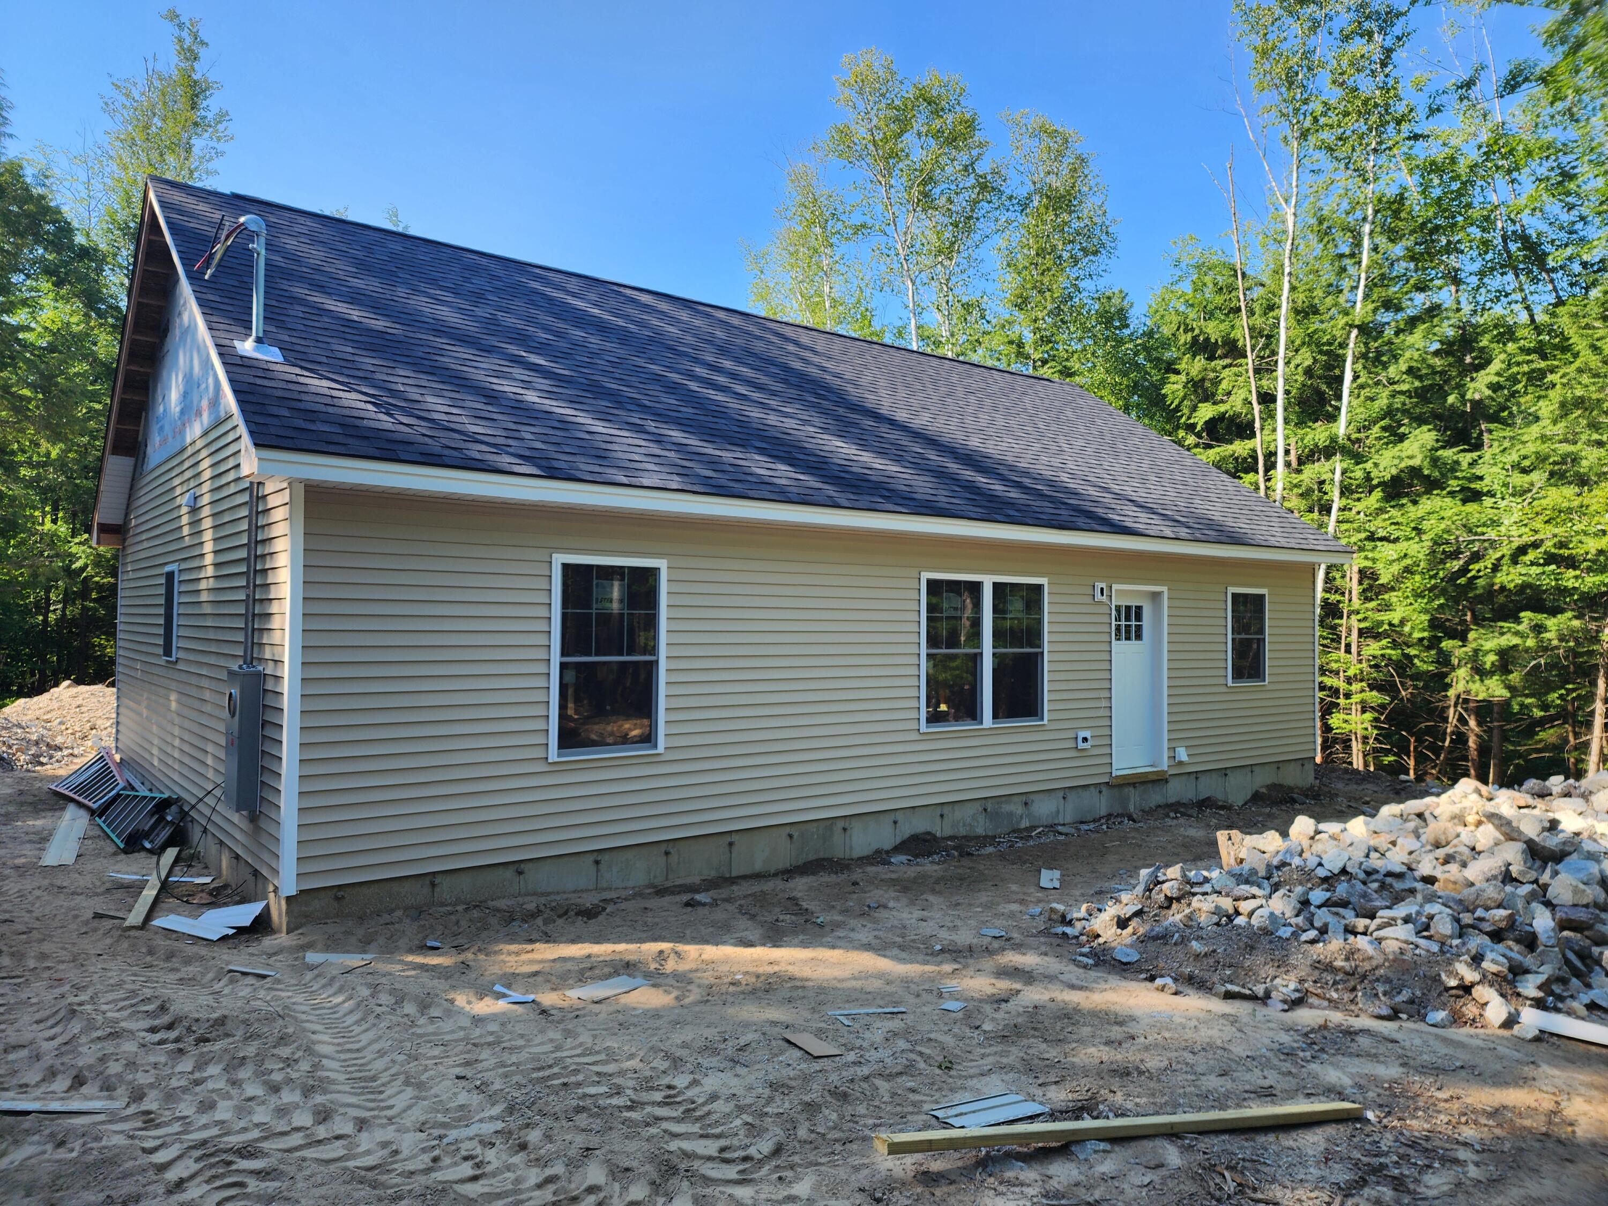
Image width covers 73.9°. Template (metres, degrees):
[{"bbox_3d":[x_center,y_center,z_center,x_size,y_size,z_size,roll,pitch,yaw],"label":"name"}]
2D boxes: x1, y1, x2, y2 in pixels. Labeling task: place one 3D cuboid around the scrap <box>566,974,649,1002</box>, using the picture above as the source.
[{"bbox_3d":[-1.093,2.182,6.014,0.213,0.025,0.422,-1,-3,38],"label":"scrap"}]

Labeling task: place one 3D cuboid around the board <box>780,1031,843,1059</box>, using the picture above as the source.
[{"bbox_3d":[0.036,2.111,5.091,0.134,0.020,0.345,5,-6,-27],"label":"board"}]

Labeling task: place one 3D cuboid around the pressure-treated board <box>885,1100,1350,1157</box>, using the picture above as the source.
[{"bbox_3d":[1.330,2.034,4.163,2.368,0.040,0.090,9,-13,-24],"label":"pressure-treated board"}]

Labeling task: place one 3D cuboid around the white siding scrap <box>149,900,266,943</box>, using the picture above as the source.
[{"bbox_3d":[-3.850,2.040,6.980,0.760,0.120,0.460,0,-1,24],"label":"white siding scrap"}]

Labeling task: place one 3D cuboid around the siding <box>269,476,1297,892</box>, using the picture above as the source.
[{"bbox_3d":[1.834,0.667,10.704,12.708,2.603,0.060,1,-1,-37],"label":"siding"}]

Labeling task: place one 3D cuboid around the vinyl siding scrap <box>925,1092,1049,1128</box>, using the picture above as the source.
[{"bbox_3d":[0.719,2.002,4.186,0.466,0.025,0.206,8,-10,-34],"label":"vinyl siding scrap"}]

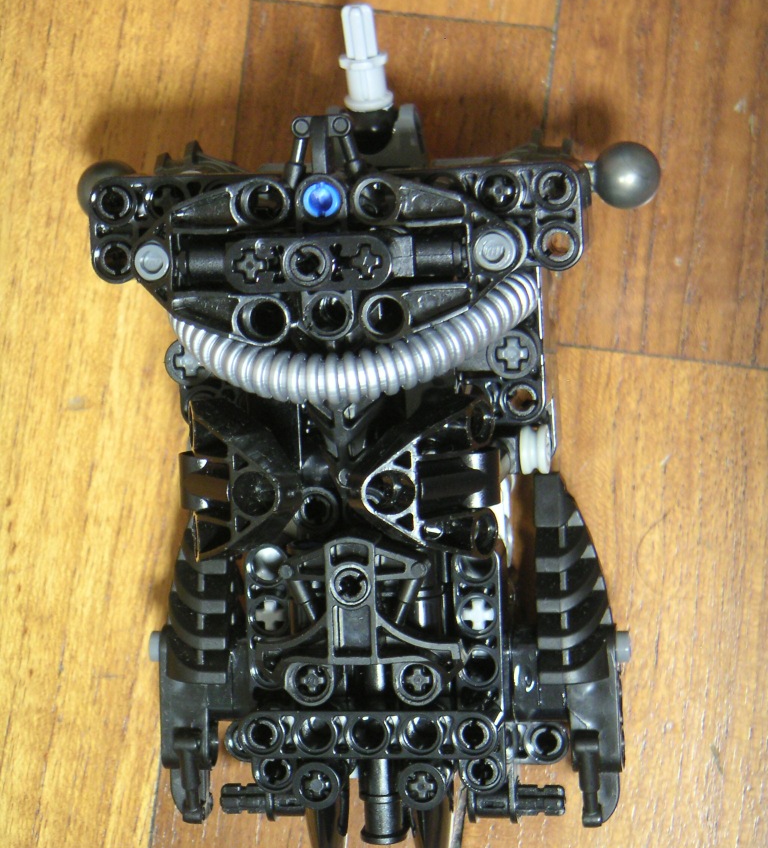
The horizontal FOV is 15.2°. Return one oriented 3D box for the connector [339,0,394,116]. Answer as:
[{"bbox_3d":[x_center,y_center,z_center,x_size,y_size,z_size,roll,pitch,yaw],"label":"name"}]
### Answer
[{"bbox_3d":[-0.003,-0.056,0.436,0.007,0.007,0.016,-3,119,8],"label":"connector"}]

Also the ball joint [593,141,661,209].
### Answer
[{"bbox_3d":[0.037,-0.038,0.433,0.010,0.010,0.010,-2,93,8],"label":"ball joint"}]

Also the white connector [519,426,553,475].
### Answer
[{"bbox_3d":[0.023,0.004,0.430,0.004,0.007,0.007,-2,93,10],"label":"white connector"}]

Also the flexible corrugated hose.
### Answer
[{"bbox_3d":[-0.004,-0.012,0.409,0.053,0.017,0.020,-2,93,8],"label":"flexible corrugated hose"}]

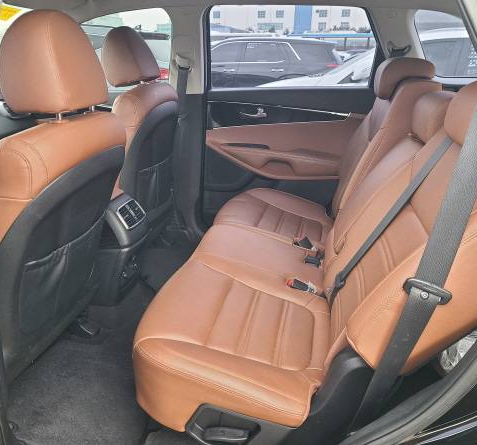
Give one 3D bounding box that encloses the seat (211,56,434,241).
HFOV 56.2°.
[{"bbox_3d":[0.315,-0.244,1.786,0.790,0.790,0.460,4,22,11],"label":"seat"}]

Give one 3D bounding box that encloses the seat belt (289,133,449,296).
[{"bbox_3d":[0.326,0.005,1.182,0.340,0.490,0.130,4,22,11],"label":"seat belt"}]

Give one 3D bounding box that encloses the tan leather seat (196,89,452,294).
[{"bbox_3d":[0.266,-0.061,1.430,0.830,0.710,0.400,4,22,11],"label":"tan leather seat"}]

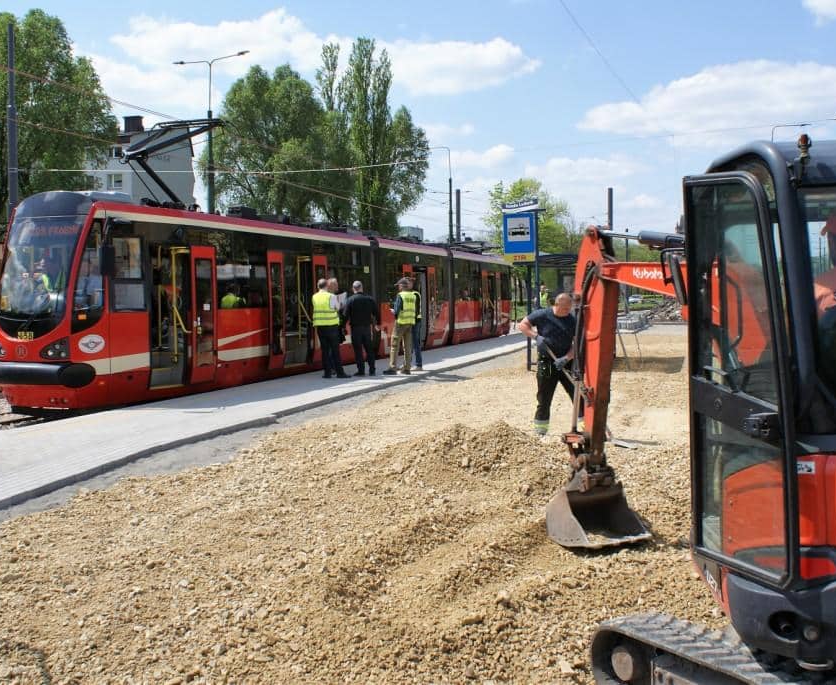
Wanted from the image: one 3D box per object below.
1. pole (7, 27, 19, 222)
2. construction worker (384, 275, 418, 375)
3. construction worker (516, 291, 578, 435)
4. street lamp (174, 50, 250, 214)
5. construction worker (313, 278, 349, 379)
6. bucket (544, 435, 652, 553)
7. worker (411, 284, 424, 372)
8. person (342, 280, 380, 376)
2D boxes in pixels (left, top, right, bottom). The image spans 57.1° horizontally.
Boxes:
[{"bbox_3d":[-12.212,-4.648,23.235,0.300,9.680,0.300,2,4,22],"label":"pole"},{"bbox_3d":[-0.345,-0.307,14.255,0.540,1.790,0.420,-3,5,-40],"label":"construction worker"},{"bbox_3d":[1.525,0.252,8.727,0.670,1.640,0.550,-2,5,-30],"label":"construction worker"},{"bbox_3d":[-8.214,-5.920,30.665,3.700,11.190,0.350,2,4,23],"label":"street lamp"},{"bbox_3d":[-1.601,-0.262,13.844,0.520,1.760,0.380,2,4,23],"label":"construction worker"},{"bbox_3d":[1.220,0.991,5.329,0.520,0.650,0.550,-2,4,-27],"label":"bucket"},{"bbox_3d":[-0.068,-0.304,14.784,0.380,1.710,0.520,1,4,9],"label":"worker"},{"bbox_3d":[-1.034,-0.252,14.008,0.550,1.710,0.360,-1,4,-12],"label":"person"}]

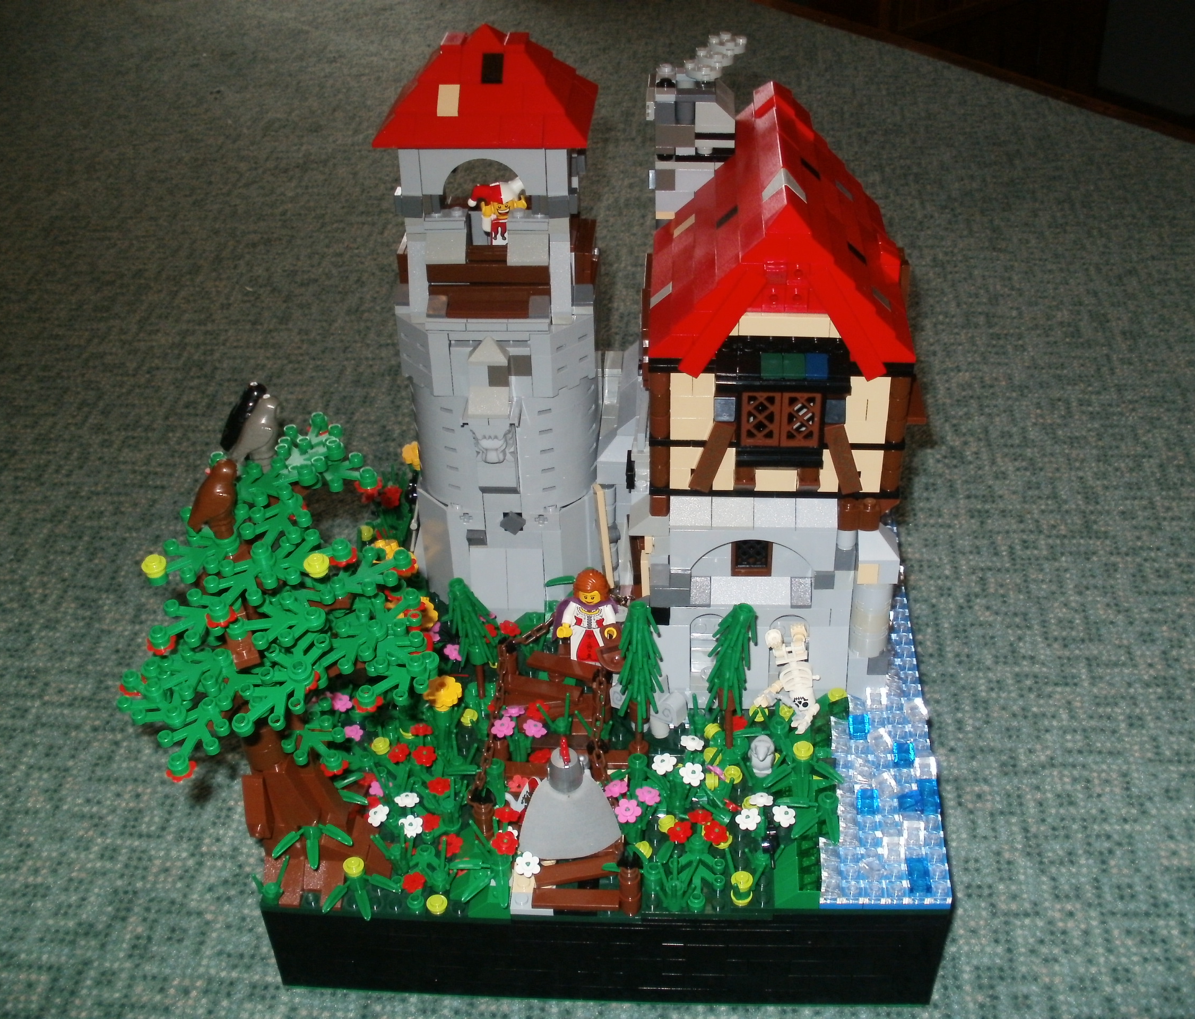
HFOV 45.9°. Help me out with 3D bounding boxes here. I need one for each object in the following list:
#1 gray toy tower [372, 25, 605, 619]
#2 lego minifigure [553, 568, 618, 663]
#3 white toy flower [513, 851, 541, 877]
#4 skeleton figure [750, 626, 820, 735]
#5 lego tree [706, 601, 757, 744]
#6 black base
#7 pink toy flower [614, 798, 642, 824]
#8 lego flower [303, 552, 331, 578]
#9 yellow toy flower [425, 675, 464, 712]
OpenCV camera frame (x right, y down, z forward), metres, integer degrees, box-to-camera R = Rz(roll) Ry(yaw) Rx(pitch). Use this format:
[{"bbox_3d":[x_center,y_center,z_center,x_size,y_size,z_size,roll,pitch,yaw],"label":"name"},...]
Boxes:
[{"bbox_3d":[-0.040,-0.078,0.601,0.083,0.260,0.083,0,36,4],"label":"gray toy tower"},{"bbox_3d":[-0.005,0.045,0.598,0.027,0.043,0.020,0,36,4],"label":"lego minifigure"},{"bbox_3d":[-0.025,0.128,0.509,0.009,0.004,0.009,1,69,-2],"label":"white toy flower"},{"bbox_3d":[0.078,0.070,0.580,0.027,0.043,0.021,-10,12,8],"label":"skeleton figure"},{"bbox_3d":[0.053,0.065,0.555,0.021,0.074,0.021,0,36,4],"label":"lego tree"},{"bbox_3d":[0.009,0.096,0.633,0.256,0.057,0.256,0,36,4],"label":"black base"},{"bbox_3d":[0.011,0.112,0.523,0.009,0.004,0.009,-1,56,1],"label":"pink toy flower"},{"bbox_3d":[-0.089,0.018,0.449,0.008,0.005,0.008,-2,47,6],"label":"lego flower"},{"bbox_3d":[-0.064,0.076,0.586,0.016,0.006,0.016,0,36,4],"label":"yellow toy flower"}]

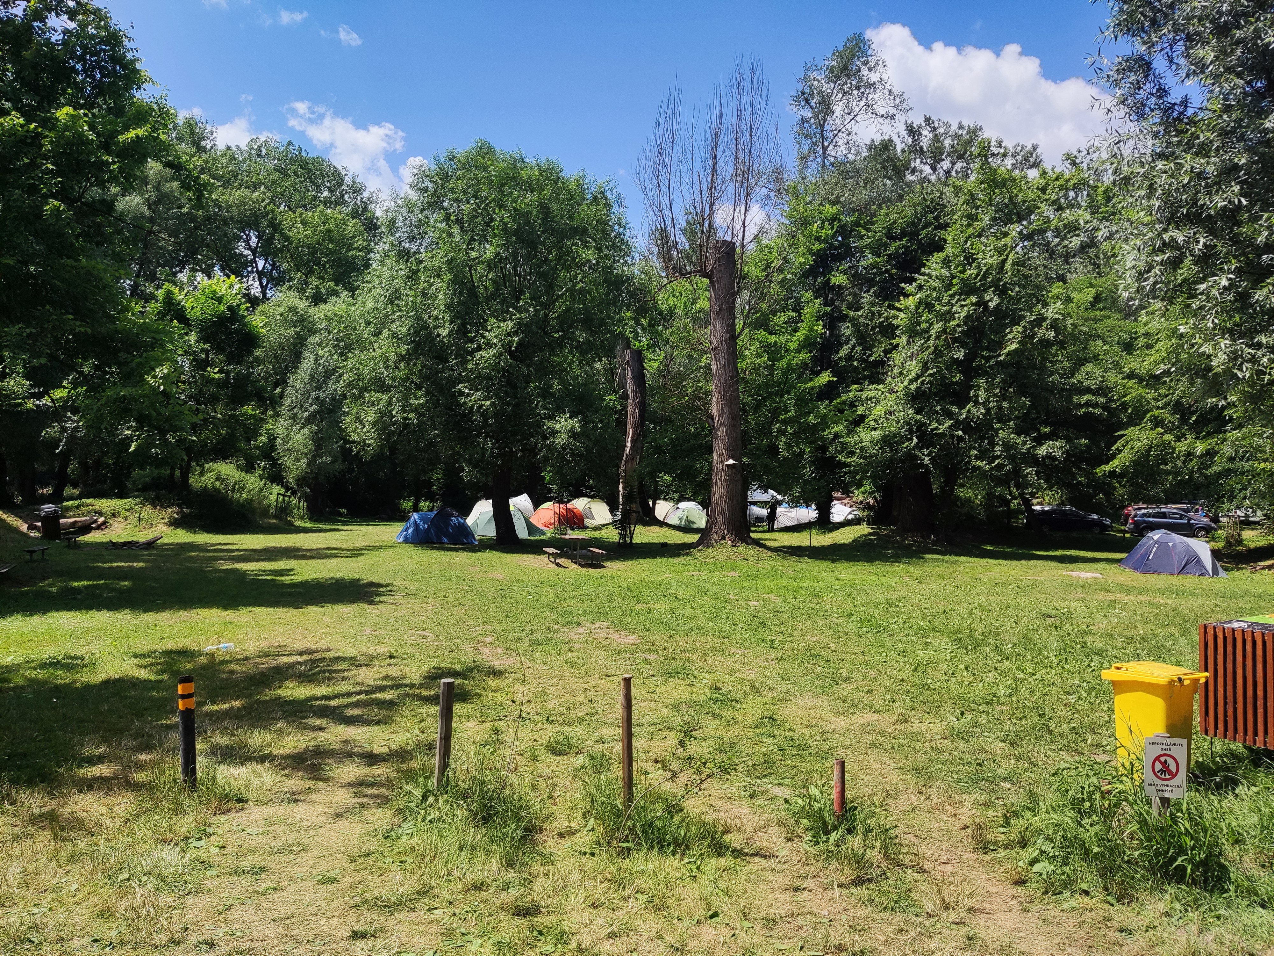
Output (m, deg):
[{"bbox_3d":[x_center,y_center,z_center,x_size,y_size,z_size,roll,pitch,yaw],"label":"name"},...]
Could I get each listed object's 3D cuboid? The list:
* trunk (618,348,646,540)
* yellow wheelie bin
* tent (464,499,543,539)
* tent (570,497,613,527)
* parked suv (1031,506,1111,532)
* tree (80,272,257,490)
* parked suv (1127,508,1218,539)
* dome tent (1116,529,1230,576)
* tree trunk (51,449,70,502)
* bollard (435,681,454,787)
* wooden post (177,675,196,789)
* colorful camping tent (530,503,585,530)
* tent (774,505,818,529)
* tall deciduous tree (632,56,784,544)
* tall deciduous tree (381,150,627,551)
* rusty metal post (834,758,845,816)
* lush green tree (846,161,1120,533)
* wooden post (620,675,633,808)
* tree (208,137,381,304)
[{"bbox_3d":[-0.241,-1.853,44.500,1.300,8.900,1.200,0,-1,0],"label":"trunk"},{"bbox_3d":[4.000,1.930,7.100,0.480,0.930,0.550,1,-1,-31],"label":"yellow wheelie bin"},{"bbox_3d":[-5.832,1.885,41.000,3.000,1.450,2.200,-1,-1,30],"label":"tent"},{"bbox_3d":[-2.666,1.949,53.000,2.300,1.700,2.800,1,-1,-37],"label":"tent"},{"bbox_3d":[24.414,2.334,52.000,4.550,1.650,1.850,-1,-1,32],"label":"parked suv"},{"bbox_3d":[-24.781,-4.956,49.000,9.600,11.400,8.500,0,-1,0],"label":"tree"},{"bbox_3d":[29.356,2.453,50.320,4.450,1.570,1.800,0,-2,17],"label":"parked suv"},{"bbox_3d":[15.055,2.025,25.715,2.500,1.150,1.950,-1,-2,37],"label":"dome tent"},{"bbox_3d":[-30.065,-0.130,48.000,0.950,2.900,0.800,0,-1,0],"label":"tree trunk"},{"bbox_3d":[-1.176,1.578,5.620,0.079,0.715,0.079,3,-1,0],"label":"bollard"},{"bbox_3d":[-3.370,1.922,6.900,0.115,0.880,0.115,0,-1,0],"label":"wooden post"},{"bbox_3d":[-4.171,2.020,48.500,2.600,1.400,2.200,-1,-1,45],"label":"colorful camping tent"},{"bbox_3d":[9.029,2.191,52.017,2.800,1.300,2.400,0,-2,18],"label":"tent"},{"bbox_3d":[2.783,-6.641,35.234,5.500,18.400,5.300,0,-1,0],"label":"tall deciduous tree"},{"bbox_3d":[-5.136,-5.077,35.493,9.300,15.200,9.000,0,-1,0],"label":"tall deciduous tree"},{"bbox_3d":[1.145,1.760,5.204,0.059,0.345,0.059,0,-1,0],"label":"rusty metal post"},{"bbox_3d":[16.728,-6.234,44.500,12.800,17.900,12.000,0,-1,0],"label":"lush green tree"},{"bbox_3d":[-0.053,1.525,5.250,0.055,0.810,0.055,-1,-1,0],"label":"wooden post"},{"bbox_3d":[-23.374,-10.027,62.000,11.800,26.000,11.000,0,-1,0],"label":"tree"}]

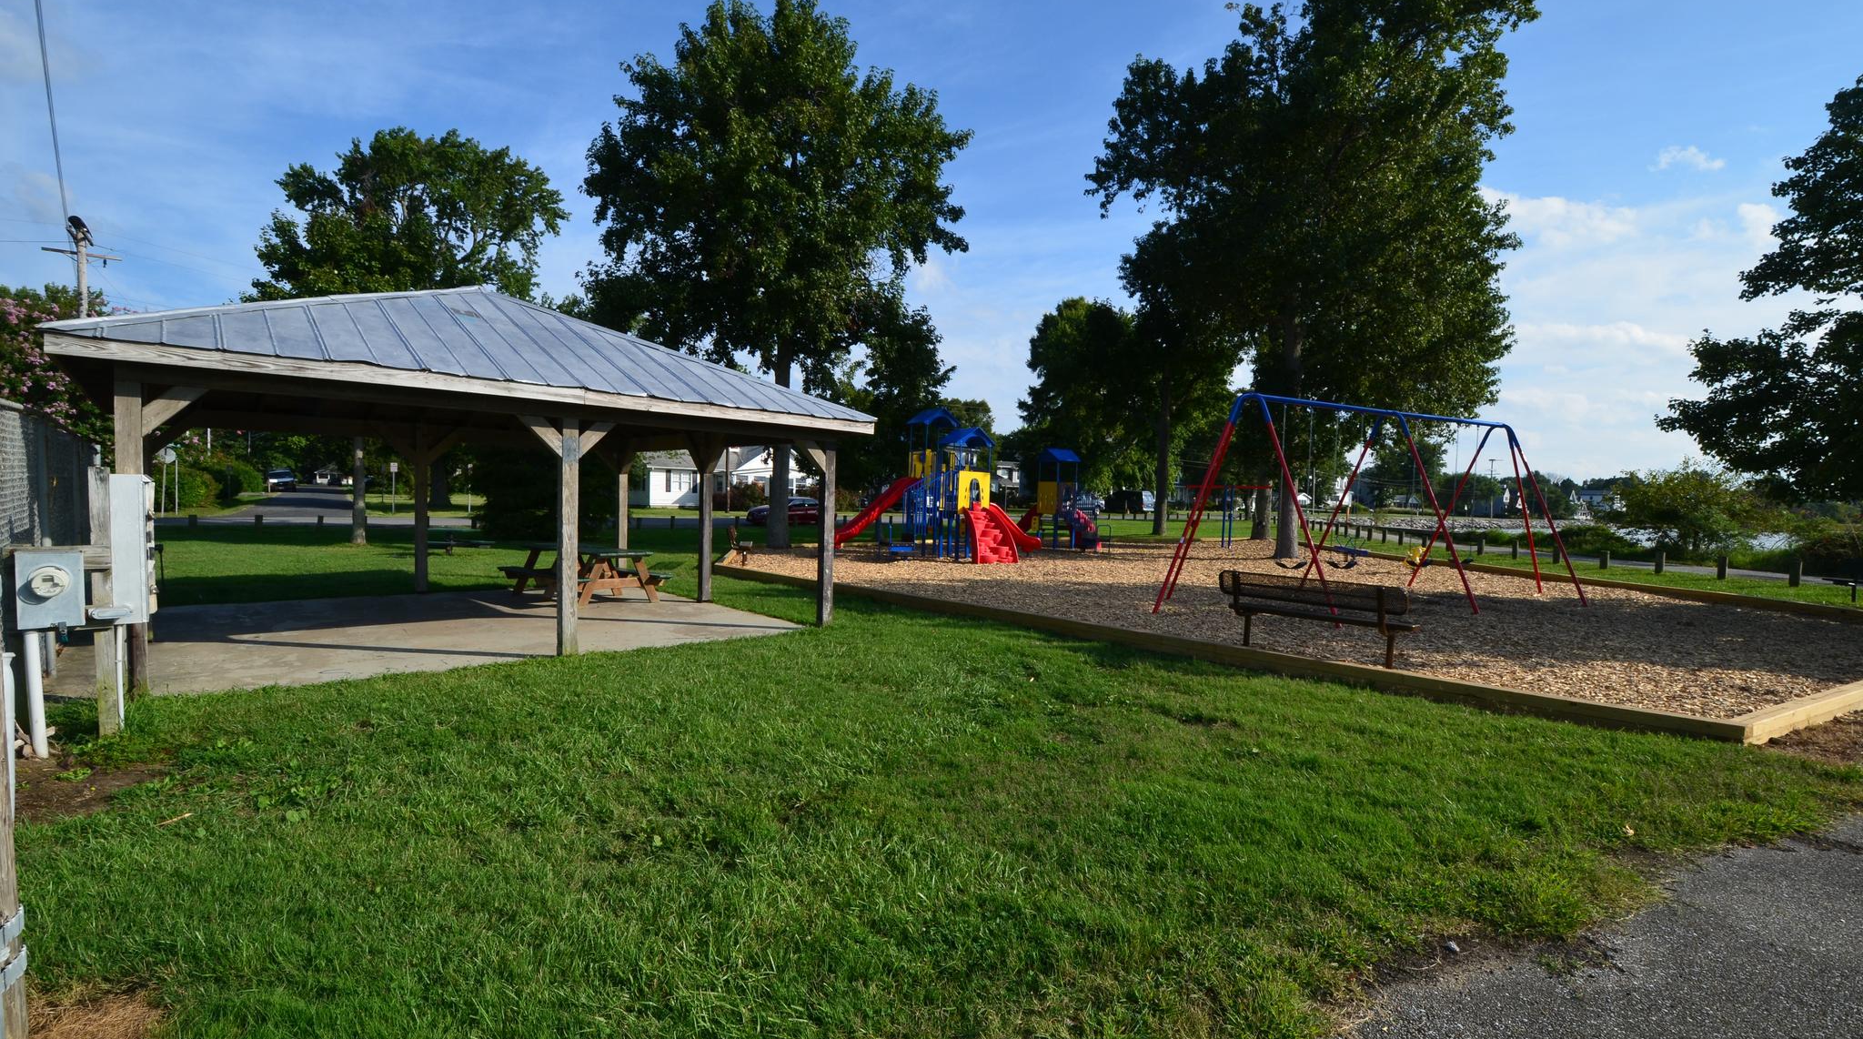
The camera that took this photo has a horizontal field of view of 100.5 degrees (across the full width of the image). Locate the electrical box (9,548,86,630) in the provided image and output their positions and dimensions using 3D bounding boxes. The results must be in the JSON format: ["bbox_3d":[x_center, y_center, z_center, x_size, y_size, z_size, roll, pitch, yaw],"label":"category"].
[{"bbox_3d":[-5.063,0.405,4.458,0.280,0.440,0.210,0,2,-36],"label":"electrical box"}]

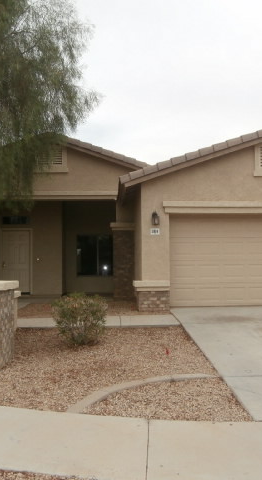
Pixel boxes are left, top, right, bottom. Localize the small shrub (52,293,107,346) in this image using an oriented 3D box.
[{"bbox_3d":[-0.835,1.295,7.270,0.900,0.870,0.870,0,-2,-3],"label":"small shrub"}]

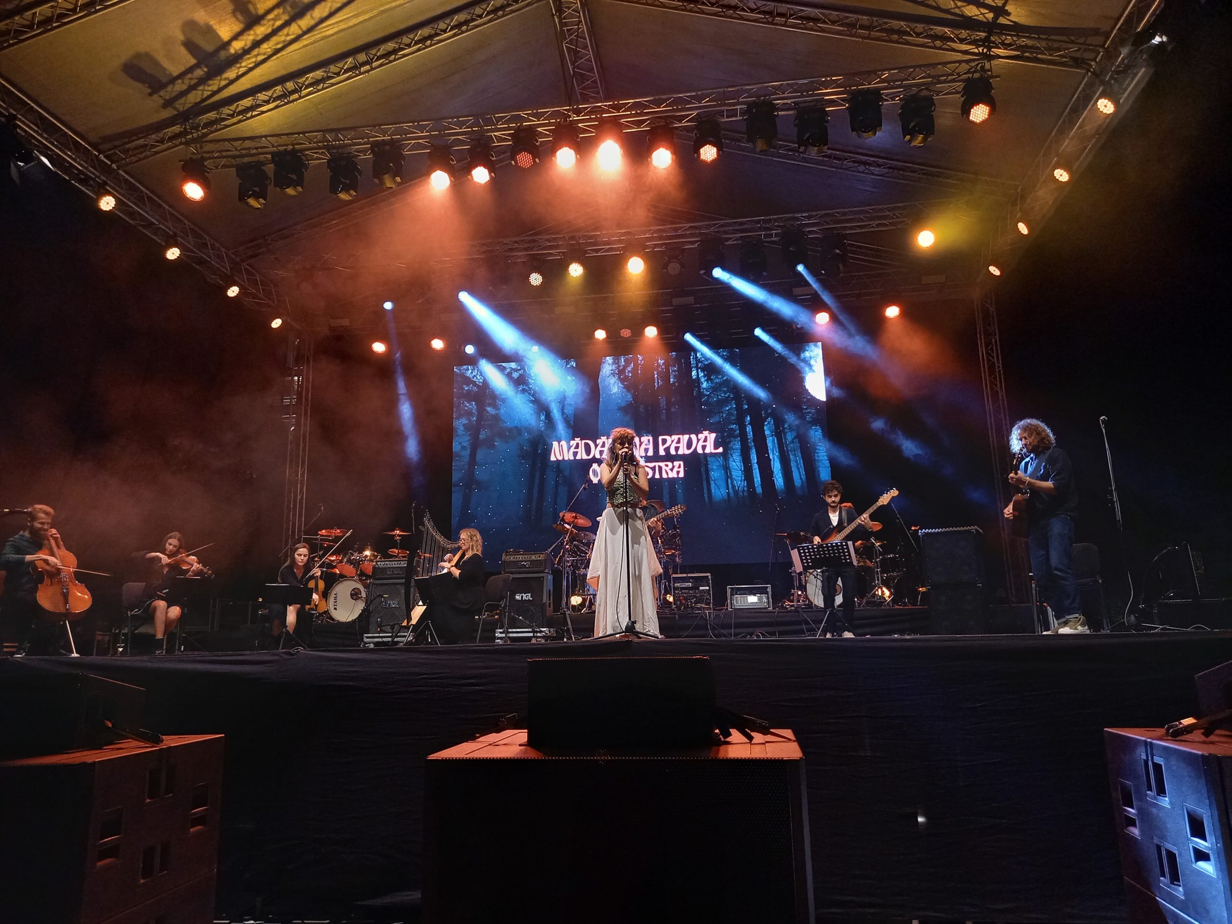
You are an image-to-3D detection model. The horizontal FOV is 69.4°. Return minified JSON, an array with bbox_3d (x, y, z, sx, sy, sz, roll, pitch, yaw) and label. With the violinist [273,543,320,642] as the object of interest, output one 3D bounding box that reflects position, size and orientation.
[{"bbox_3d":[-3.638,1.522,10.113,0.560,1.230,0.780,1,-12,-12],"label":"violinist"}]

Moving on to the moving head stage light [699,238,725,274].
[{"bbox_3d":[1.442,-3.106,13.428,0.370,0.560,0.340,2,-12,-13],"label":"moving head stage light"}]

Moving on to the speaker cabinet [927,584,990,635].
[{"bbox_3d":[3.908,1.702,10.127,0.600,0.590,0.440,-8,-14,27],"label":"speaker cabinet"}]

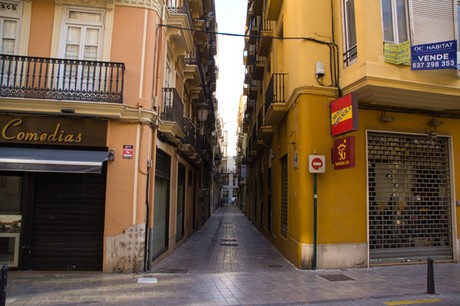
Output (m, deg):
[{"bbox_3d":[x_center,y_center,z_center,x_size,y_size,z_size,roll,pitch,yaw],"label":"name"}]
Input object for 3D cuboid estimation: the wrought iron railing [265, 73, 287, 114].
[{"bbox_3d":[1.569,-1.803,11.666,0.500,0.970,2.200,1,-8,0],"label":"wrought iron railing"}]

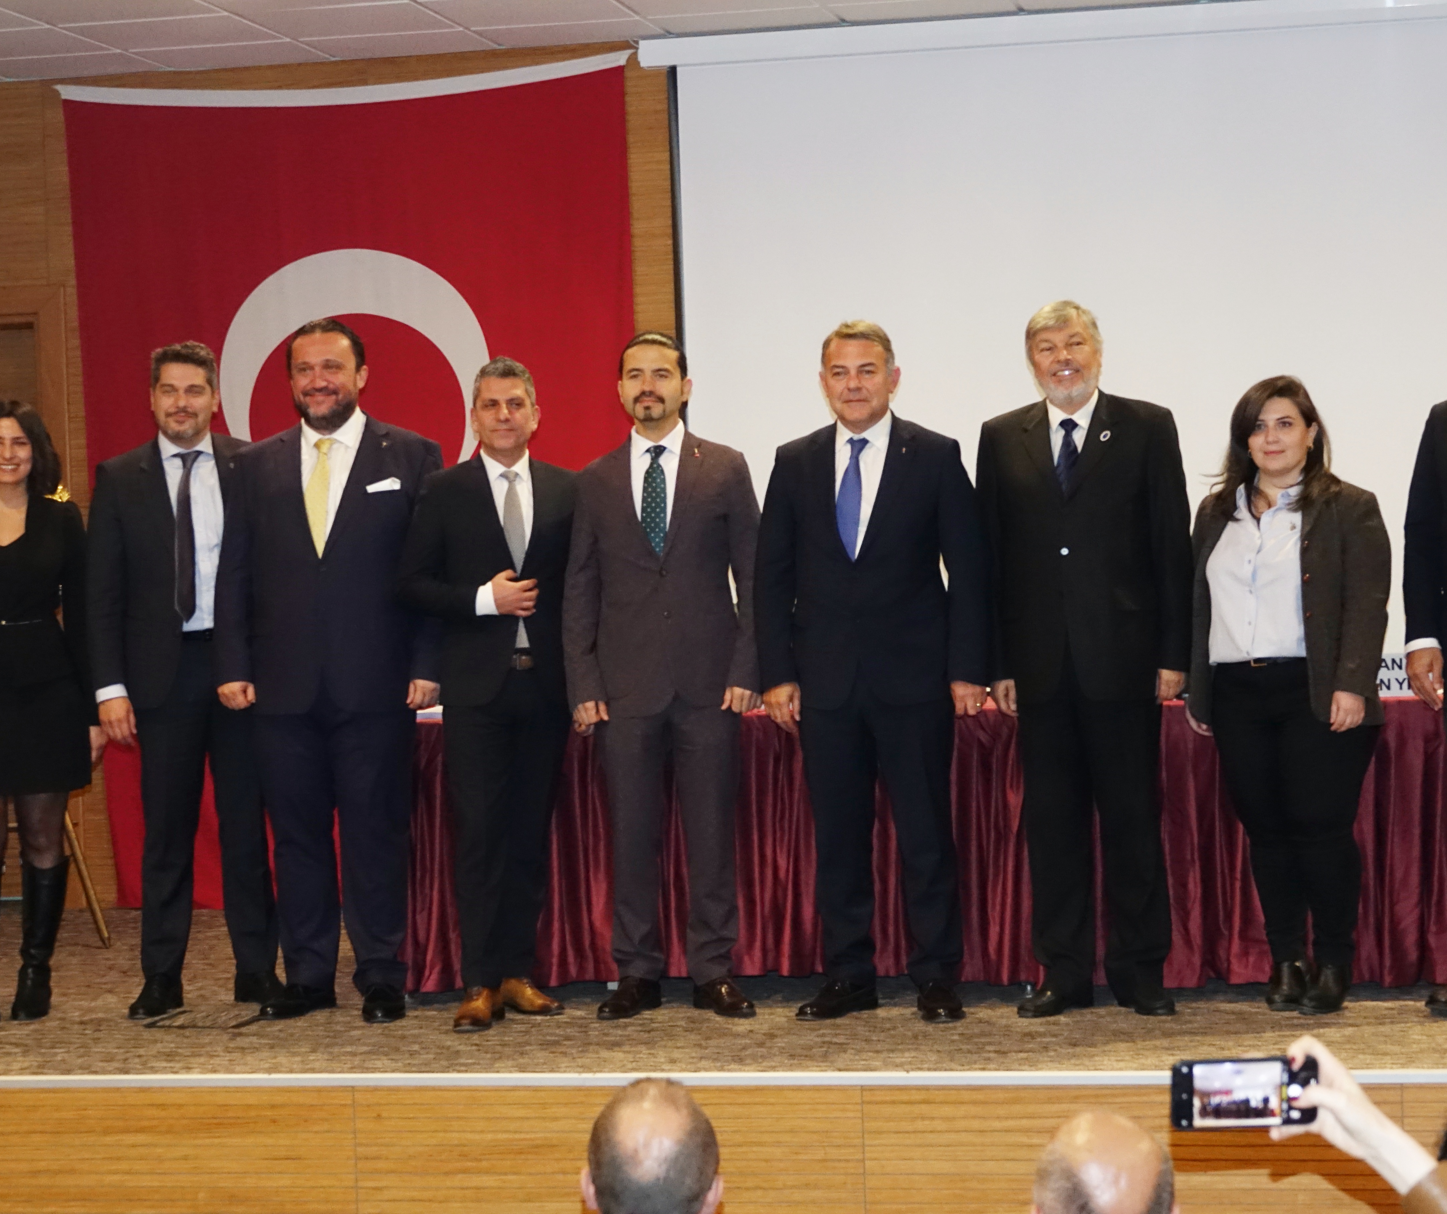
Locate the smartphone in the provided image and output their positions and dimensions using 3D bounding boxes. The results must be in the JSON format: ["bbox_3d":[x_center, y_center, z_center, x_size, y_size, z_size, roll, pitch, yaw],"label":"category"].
[{"bbox_3d":[0.545,0.509,3.450,0.153,0.074,0.009,-3,6,-3],"label":"smartphone"}]

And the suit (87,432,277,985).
[{"bbox_3d":[-1.476,0.279,9.080,0.540,1.520,0.330,-2,1,0],"label":"suit"}]

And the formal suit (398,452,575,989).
[{"bbox_3d":[-0.614,0.299,8.680,0.510,1.410,0.330,-2,1,-9],"label":"formal suit"}]

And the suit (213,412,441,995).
[{"bbox_3d":[-1.071,0.258,8.875,0.600,1.568,0.370,-2,1,2],"label":"suit"}]

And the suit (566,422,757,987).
[{"bbox_3d":[-0.164,0.261,8.709,0.510,1.478,0.330,-2,1,3],"label":"suit"}]

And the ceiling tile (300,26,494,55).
[{"bbox_3d":[-1.097,-1.907,11.073,0.598,0.025,0.437,-2,1,12],"label":"ceiling tile"}]

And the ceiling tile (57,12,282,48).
[{"bbox_3d":[-1.787,-1.875,10.689,0.598,0.025,0.598,-2,1,12],"label":"ceiling tile"}]

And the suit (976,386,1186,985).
[{"bbox_3d":[0.924,0.231,8.460,0.550,1.560,0.340,-2,1,13],"label":"suit"}]

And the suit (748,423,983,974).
[{"bbox_3d":[0.381,0.239,8.539,0.585,1.482,0.340,-2,1,8],"label":"suit"}]

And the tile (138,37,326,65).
[{"bbox_3d":[-1.682,-1.890,11.195,0.598,0.025,0.437,-2,1,12],"label":"tile"}]

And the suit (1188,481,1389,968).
[{"bbox_3d":[1.449,0.301,8.420,0.510,1.240,0.320,-1,1,22],"label":"suit"}]

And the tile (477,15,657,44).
[{"bbox_3d":[-0.520,-1.934,11.038,0.600,0.018,0.451,-2,1,11],"label":"tile"}]

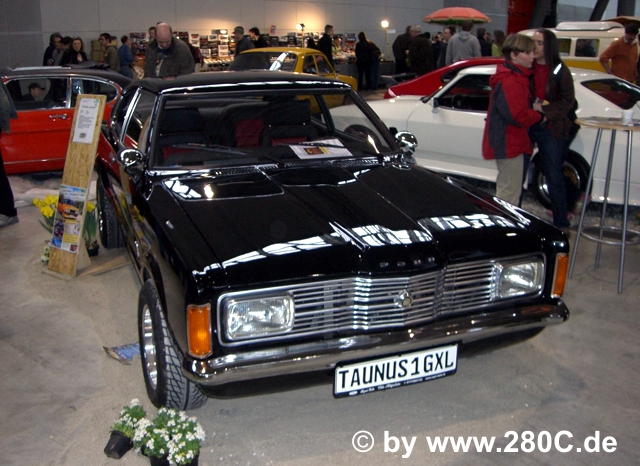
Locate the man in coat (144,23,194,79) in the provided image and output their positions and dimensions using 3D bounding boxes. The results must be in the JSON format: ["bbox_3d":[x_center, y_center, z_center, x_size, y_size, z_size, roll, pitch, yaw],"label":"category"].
[{"bbox_3d":[-1.507,-1.250,7.175,0.540,1.710,0.360,5,16,17],"label":"man in coat"}]

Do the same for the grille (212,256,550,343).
[{"bbox_3d":[0.301,0.245,2.657,1.390,0.190,0.130,-6,17,-21],"label":"grille"}]

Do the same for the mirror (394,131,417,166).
[{"bbox_3d":[0.497,-0.498,4.101,0.130,0.170,0.100,-6,16,-20],"label":"mirror"}]

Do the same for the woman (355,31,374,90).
[{"bbox_3d":[1.303,-5.111,21.062,0.460,1.700,0.320,3,16,8],"label":"woman"}]

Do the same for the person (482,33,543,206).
[{"bbox_3d":[1.515,-0.715,5.520,0.450,1.610,0.460,4,16,14],"label":"person"}]

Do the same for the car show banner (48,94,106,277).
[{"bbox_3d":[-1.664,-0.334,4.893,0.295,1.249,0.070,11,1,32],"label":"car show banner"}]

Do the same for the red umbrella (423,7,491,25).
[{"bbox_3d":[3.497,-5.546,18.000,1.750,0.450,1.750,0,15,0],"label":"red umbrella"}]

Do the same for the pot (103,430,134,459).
[{"bbox_3d":[-0.789,0.829,2.746,0.103,0.103,0.085,7,41,24],"label":"pot"}]

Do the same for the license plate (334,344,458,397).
[{"bbox_3d":[0.301,0.525,2.681,0.530,0.133,0.020,-6,16,-20],"label":"license plate"}]

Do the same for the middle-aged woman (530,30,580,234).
[{"bbox_3d":[1.885,-0.765,5.600,0.430,1.660,0.480,-5,16,-17],"label":"middle-aged woman"}]

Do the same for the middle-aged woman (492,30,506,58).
[{"bbox_3d":[3.126,-2.654,12.360,0.320,1.680,0.450,7,17,21],"label":"middle-aged woman"}]

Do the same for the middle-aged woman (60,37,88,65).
[{"bbox_3d":[-3.804,-2.292,11.069,0.450,1.590,0.320,-7,17,-26],"label":"middle-aged woman"}]

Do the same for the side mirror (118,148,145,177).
[{"bbox_3d":[-0.951,-0.361,3.557,0.130,0.135,0.100,-6,16,-20],"label":"side mirror"}]

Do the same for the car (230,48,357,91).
[{"bbox_3d":[-0.620,-2.830,13.600,1.630,1.440,4.250,5,16,19],"label":"car"}]

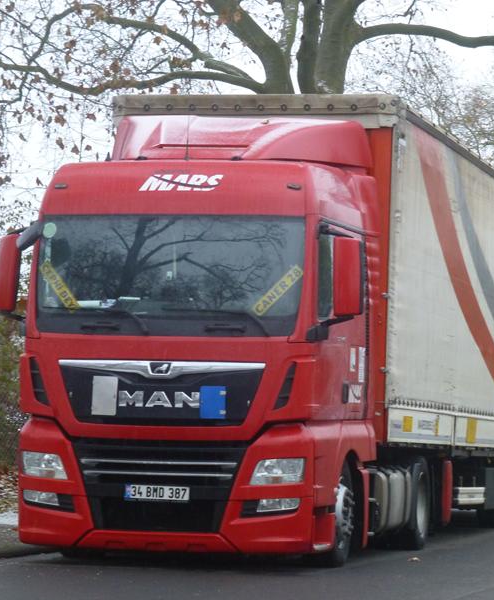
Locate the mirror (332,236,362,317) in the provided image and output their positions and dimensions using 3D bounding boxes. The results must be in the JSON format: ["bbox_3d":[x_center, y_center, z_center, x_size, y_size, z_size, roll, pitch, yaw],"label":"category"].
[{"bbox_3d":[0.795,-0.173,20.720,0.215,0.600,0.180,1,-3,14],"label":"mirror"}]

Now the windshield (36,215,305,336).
[{"bbox_3d":[-0.627,-0.186,20.805,2.170,0.950,0.260,1,-10,14],"label":"windshield"}]

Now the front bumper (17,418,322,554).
[{"bbox_3d":[-0.658,1.454,20.762,2.440,1.010,0.480,1,-3,14],"label":"front bumper"}]

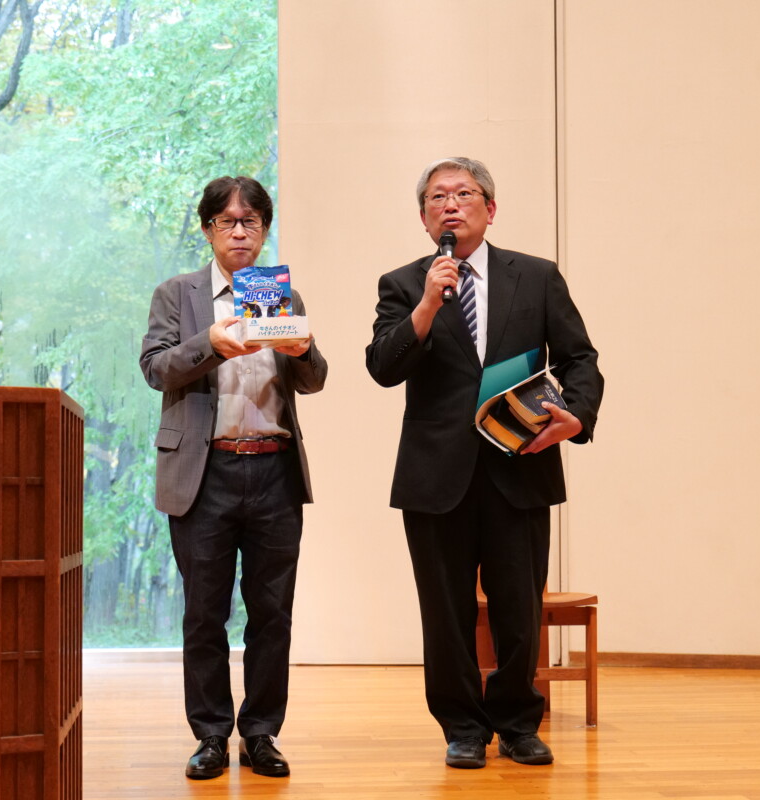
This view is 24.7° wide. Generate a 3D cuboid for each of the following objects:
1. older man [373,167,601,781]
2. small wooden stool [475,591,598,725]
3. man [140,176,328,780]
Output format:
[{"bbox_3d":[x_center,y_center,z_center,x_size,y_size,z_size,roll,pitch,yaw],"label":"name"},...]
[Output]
[{"bbox_3d":[0.293,0.161,4.968,0.660,1.757,0.440,0,-3,5],"label":"older man"},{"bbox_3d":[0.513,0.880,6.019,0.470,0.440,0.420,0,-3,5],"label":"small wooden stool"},{"bbox_3d":[-0.395,0.194,4.803,0.510,1.675,0.500,0,-3,-9],"label":"man"}]

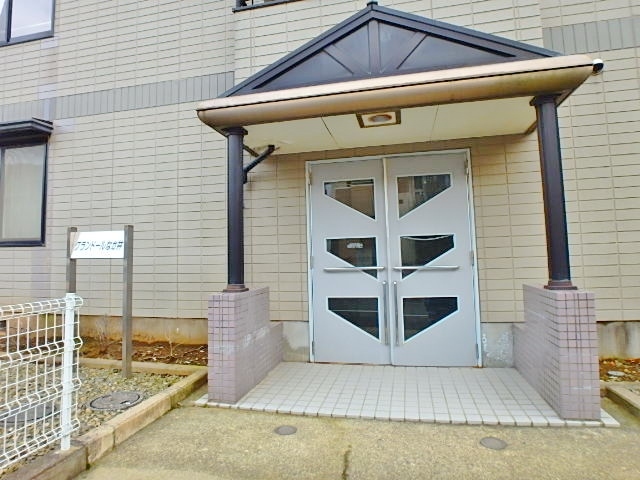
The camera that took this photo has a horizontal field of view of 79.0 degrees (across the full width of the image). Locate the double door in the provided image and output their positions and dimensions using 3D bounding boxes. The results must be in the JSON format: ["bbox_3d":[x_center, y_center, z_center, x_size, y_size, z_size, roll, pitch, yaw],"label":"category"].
[{"bbox_3d":[0.678,0.190,3.825,1.610,2.040,0.100,-2,-3,12],"label":"double door"}]

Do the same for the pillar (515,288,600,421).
[{"bbox_3d":[1.765,0.761,2.985,0.225,0.805,1.125,-2,-3,12],"label":"pillar"}]

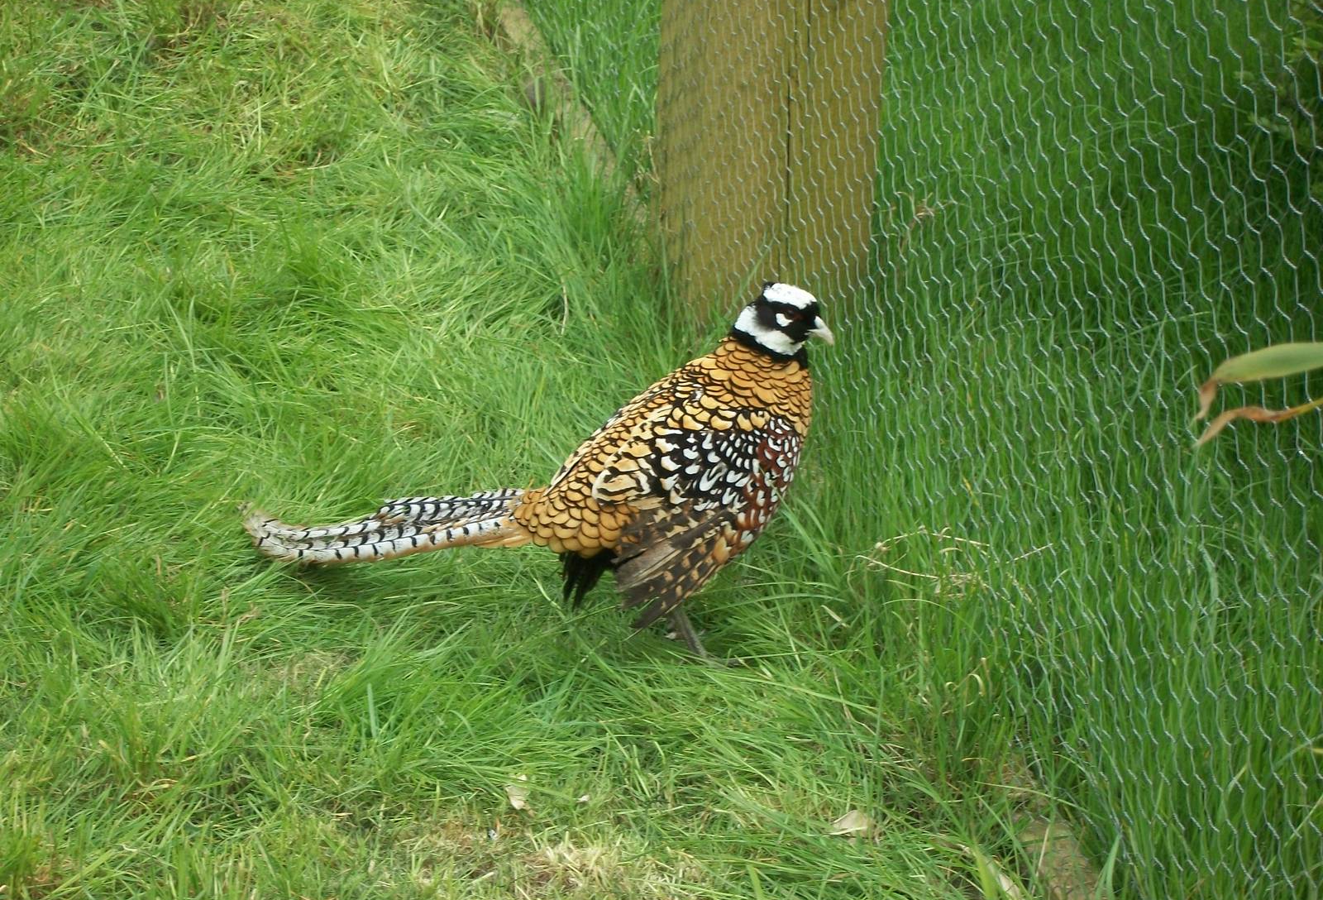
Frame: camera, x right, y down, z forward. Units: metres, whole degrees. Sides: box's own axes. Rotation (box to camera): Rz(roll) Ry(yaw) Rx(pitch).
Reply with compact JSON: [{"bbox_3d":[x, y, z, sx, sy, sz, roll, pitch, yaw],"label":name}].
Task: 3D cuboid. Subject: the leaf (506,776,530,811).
[{"bbox_3d":[-0.120,0.284,3.044,0.020,0.015,0.034,-3,26,-12],"label":"leaf"}]

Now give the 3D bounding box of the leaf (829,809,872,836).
[{"bbox_3d":[0.156,0.307,3.024,0.032,0.013,0.018,-7,27,-19],"label":"leaf"}]

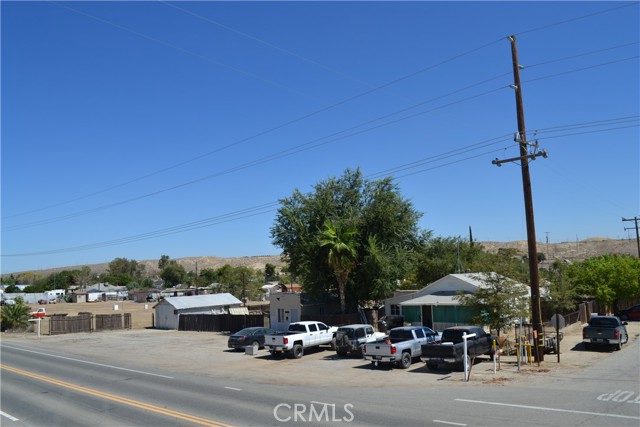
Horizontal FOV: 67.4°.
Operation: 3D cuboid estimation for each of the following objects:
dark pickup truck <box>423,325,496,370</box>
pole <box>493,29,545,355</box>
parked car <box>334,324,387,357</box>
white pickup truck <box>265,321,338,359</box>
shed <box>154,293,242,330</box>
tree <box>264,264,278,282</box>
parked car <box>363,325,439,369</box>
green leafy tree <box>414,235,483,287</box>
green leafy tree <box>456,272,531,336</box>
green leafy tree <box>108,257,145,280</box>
[{"bbox_3d":[7.683,7.106,25.711,1.990,1.850,5.860,-8,-10,40],"label":"dark pickup truck"},{"bbox_3d":[11.535,-1.157,27.131,2.900,18.300,0.600,-6,-10,25],"label":"pole"},{"bbox_3d":[2.694,8.003,30.379,1.760,1.790,4.000,-9,-11,40],"label":"parked car"},{"bbox_3d":[-0.977,8.260,31.895,2.020,2.050,6.070,-7,-9,37],"label":"white pickup truck"},{"bbox_3d":[-14.400,11.600,56.900,5.000,3.550,9.000,-9,-12,41],"label":"shed"},{"bbox_3d":[-12.484,18.435,124.210,4.200,10.440,4.200,-1,-9,-6],"label":"tree"},{"bbox_3d":[4.998,7.319,26.776,2.040,1.940,5.870,-9,-10,43],"label":"parked car"},{"bbox_3d":[14.737,7.435,54.282,9.000,9.480,8.500,-4,-9,15],"label":"green leafy tree"},{"bbox_3d":[12.356,6.669,34.128,5.100,4.920,4.800,-5,-9,19],"label":"green leafy tree"},{"bbox_3d":[-56.224,19.798,138.888,10.500,14.690,9.500,2,-9,-22],"label":"green leafy tree"}]

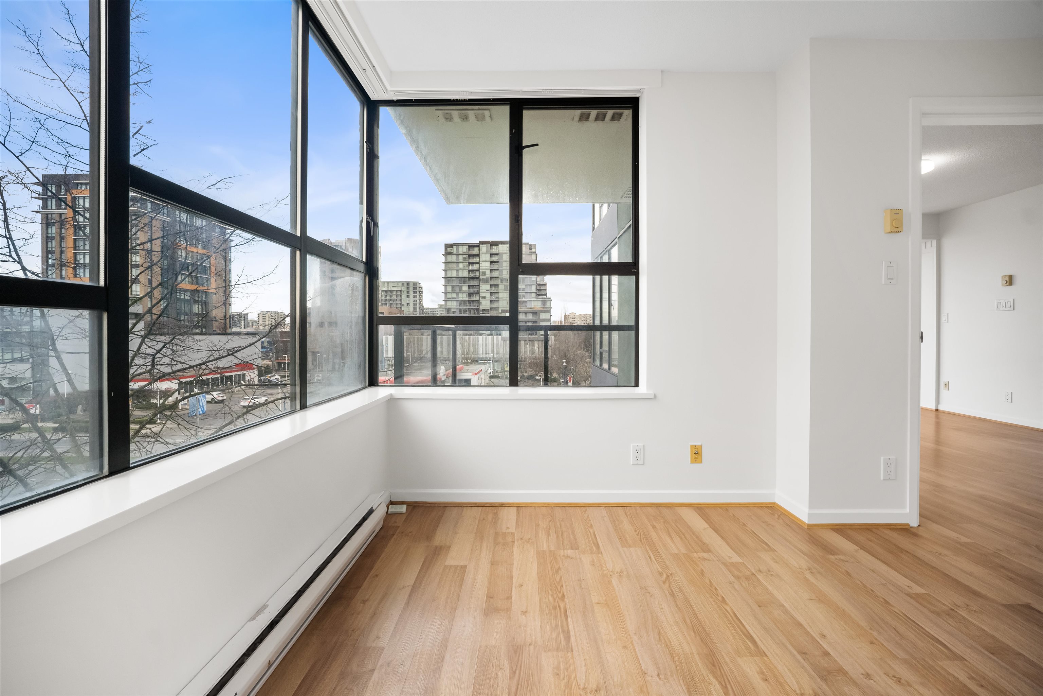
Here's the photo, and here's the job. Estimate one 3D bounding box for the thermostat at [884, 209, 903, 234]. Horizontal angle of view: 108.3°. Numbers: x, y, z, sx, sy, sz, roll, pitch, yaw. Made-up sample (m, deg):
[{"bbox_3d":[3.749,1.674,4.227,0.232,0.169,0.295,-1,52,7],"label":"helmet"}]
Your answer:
[{"bbox_3d":[1.846,-0.628,1.864,0.066,0.115,0.032,0,0,0],"label":"thermostat"}]

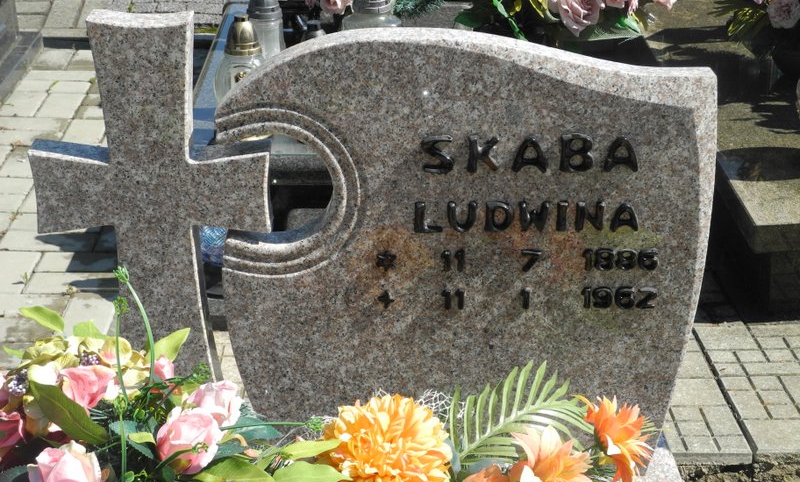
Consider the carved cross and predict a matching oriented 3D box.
[{"bbox_3d":[-0.328,0.021,1.928,0.313,0.676,0.055,0,25,0],"label":"carved cross"}]

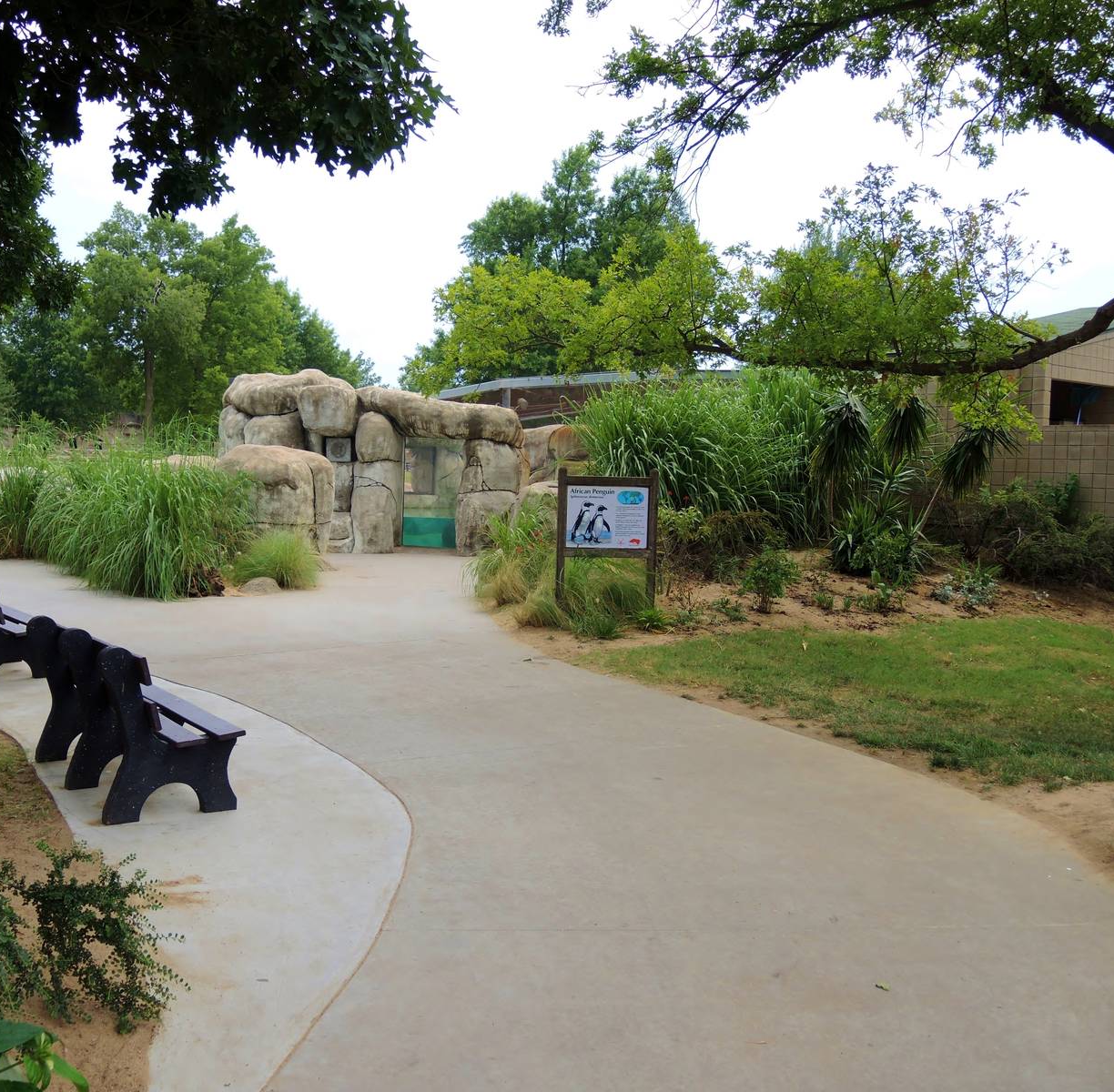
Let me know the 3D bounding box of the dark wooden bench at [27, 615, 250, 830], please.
[{"bbox_3d":[-2.299,0.858,6.338,0.696,0.840,1.550,-1,4,-36],"label":"dark wooden bench"}]

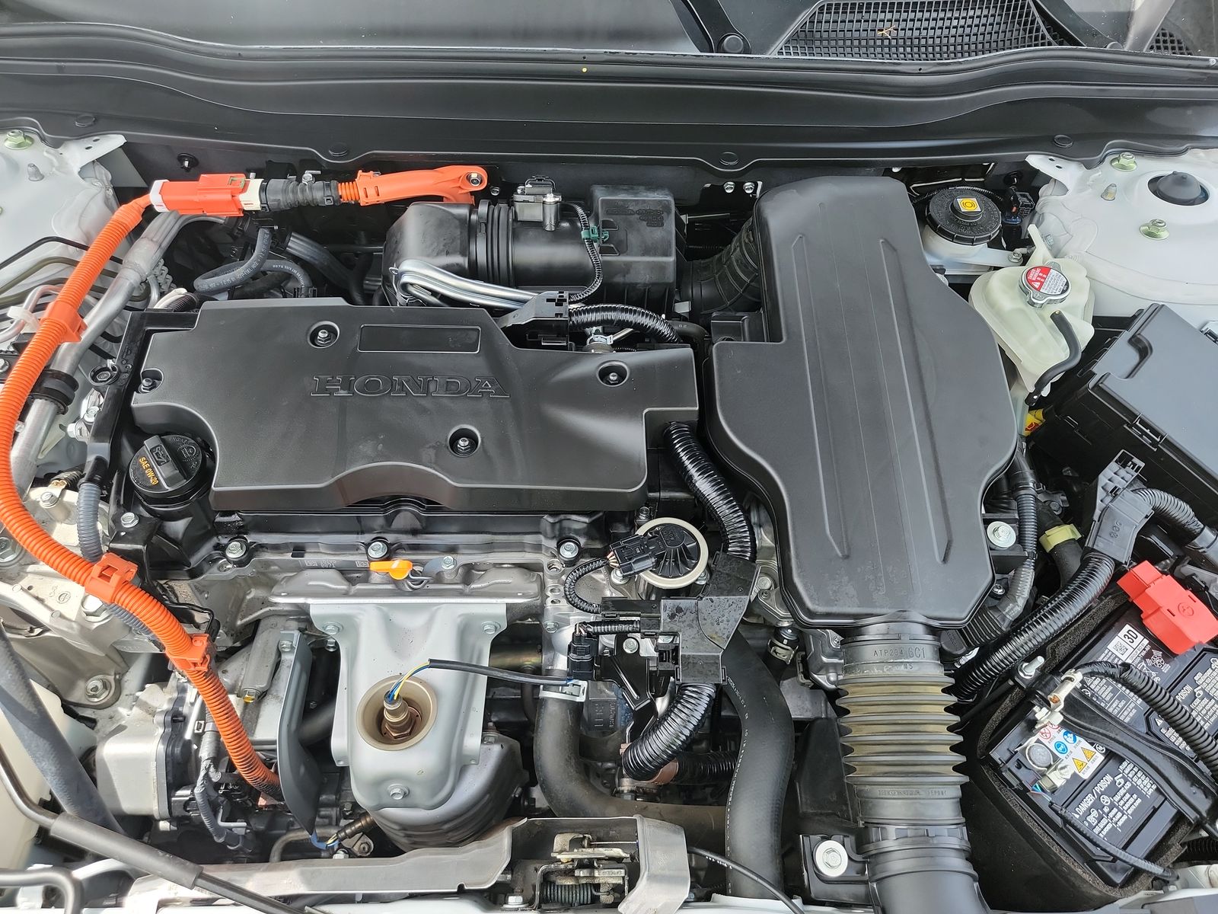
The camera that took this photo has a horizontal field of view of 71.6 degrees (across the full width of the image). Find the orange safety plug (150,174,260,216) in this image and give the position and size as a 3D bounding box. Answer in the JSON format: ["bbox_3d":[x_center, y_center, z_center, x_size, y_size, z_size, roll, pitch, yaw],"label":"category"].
[{"bbox_3d":[-0.353,-0.227,0.732,0.088,0.030,0.029,0,56,-1],"label":"orange safety plug"}]

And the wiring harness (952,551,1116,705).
[{"bbox_3d":[0.341,0.134,0.675,0.165,0.055,0.030,-31,62,-20],"label":"wiring harness"}]

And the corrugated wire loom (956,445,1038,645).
[{"bbox_3d":[0.331,0.075,0.725,0.075,0.093,0.156,0,56,-1],"label":"corrugated wire loom"}]

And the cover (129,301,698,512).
[{"bbox_3d":[-0.151,-0.045,0.689,0.444,0.053,0.188,0,56,-1],"label":"cover"}]

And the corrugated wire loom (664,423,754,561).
[{"bbox_3d":[0.081,0.026,0.684,0.029,0.056,0.119,-21,59,-14],"label":"corrugated wire loom"}]

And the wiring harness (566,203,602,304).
[{"bbox_3d":[-0.022,-0.180,0.745,0.034,0.051,0.078,0,56,-1],"label":"wiring harness"}]

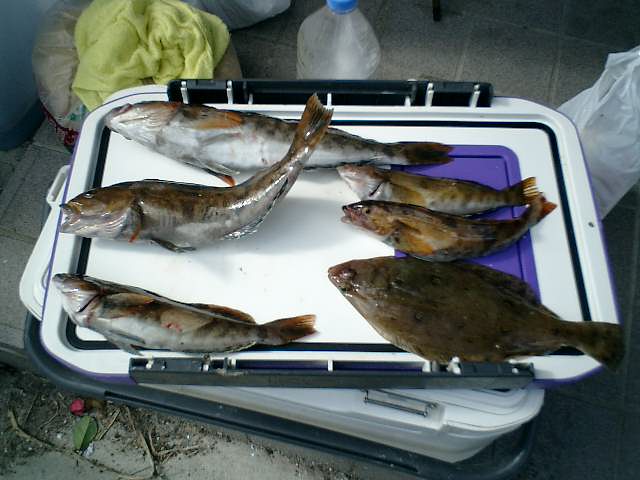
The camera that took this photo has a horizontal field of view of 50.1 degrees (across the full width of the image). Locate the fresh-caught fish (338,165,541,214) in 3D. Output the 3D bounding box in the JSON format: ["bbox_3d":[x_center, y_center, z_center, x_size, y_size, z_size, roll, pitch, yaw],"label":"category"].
[{"bbox_3d":[0.122,-0.050,0.704,0.208,0.036,0.050,5,64,3],"label":"fresh-caught fish"}]

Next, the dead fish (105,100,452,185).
[{"bbox_3d":[-0.049,-0.093,0.712,0.372,0.060,0.087,8,64,4],"label":"dead fish"}]

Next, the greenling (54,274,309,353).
[{"bbox_3d":[-0.132,0.078,0.639,0.258,0.046,0.068,8,64,4],"label":"greenling"}]

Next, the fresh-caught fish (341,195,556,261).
[{"bbox_3d":[0.131,-0.011,0.681,0.220,0.045,0.068,-1,64,0],"label":"fresh-caught fish"}]

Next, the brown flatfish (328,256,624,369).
[{"bbox_3d":[0.144,0.072,0.650,0.286,0.030,0.105,11,65,6],"label":"brown flatfish"}]

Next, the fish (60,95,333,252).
[{"bbox_3d":[-0.118,-0.045,0.673,0.285,0.075,0.090,-17,80,3],"label":"fish"}]

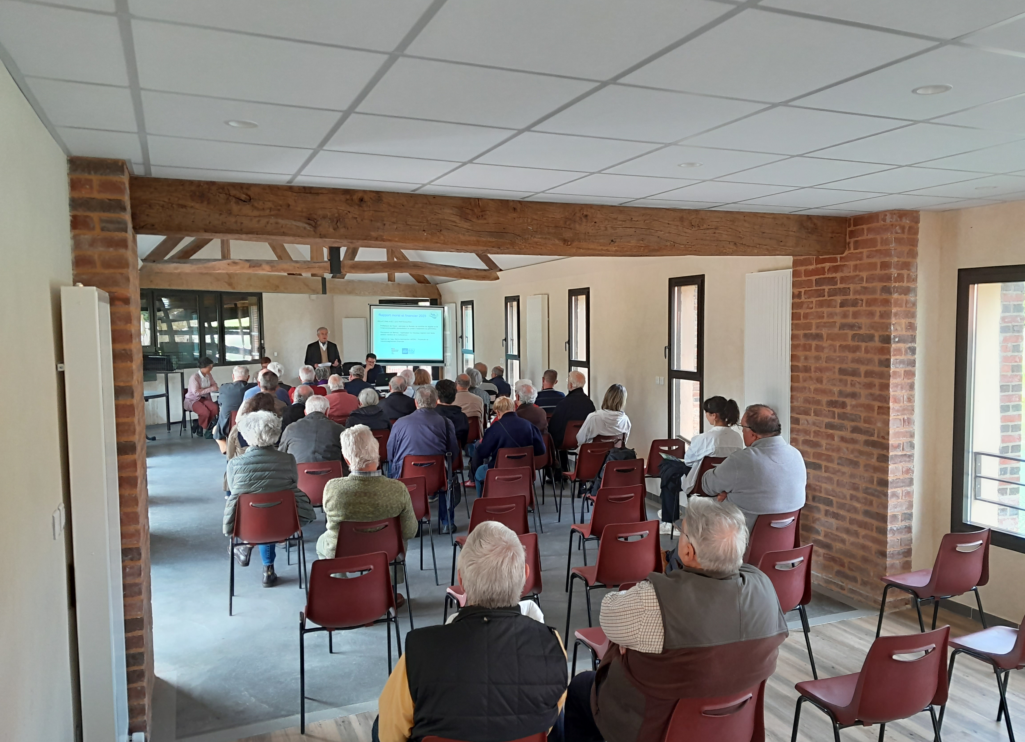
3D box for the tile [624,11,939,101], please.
[{"bbox_3d":[0.665,-0.813,2.013,0.595,0.020,0.585,-2,4,-23],"label":"tile"}]

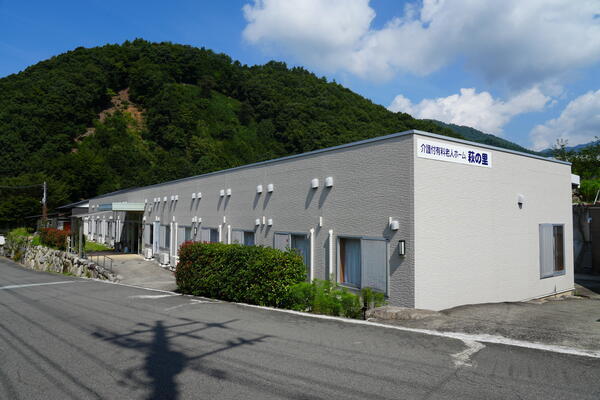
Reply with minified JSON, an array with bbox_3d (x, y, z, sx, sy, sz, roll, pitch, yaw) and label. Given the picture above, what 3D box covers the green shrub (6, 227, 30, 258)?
[{"bbox_3d":[-24.631,3.719,35.000,1.900,2.700,1.900,2,-3,-36],"label":"green shrub"}]

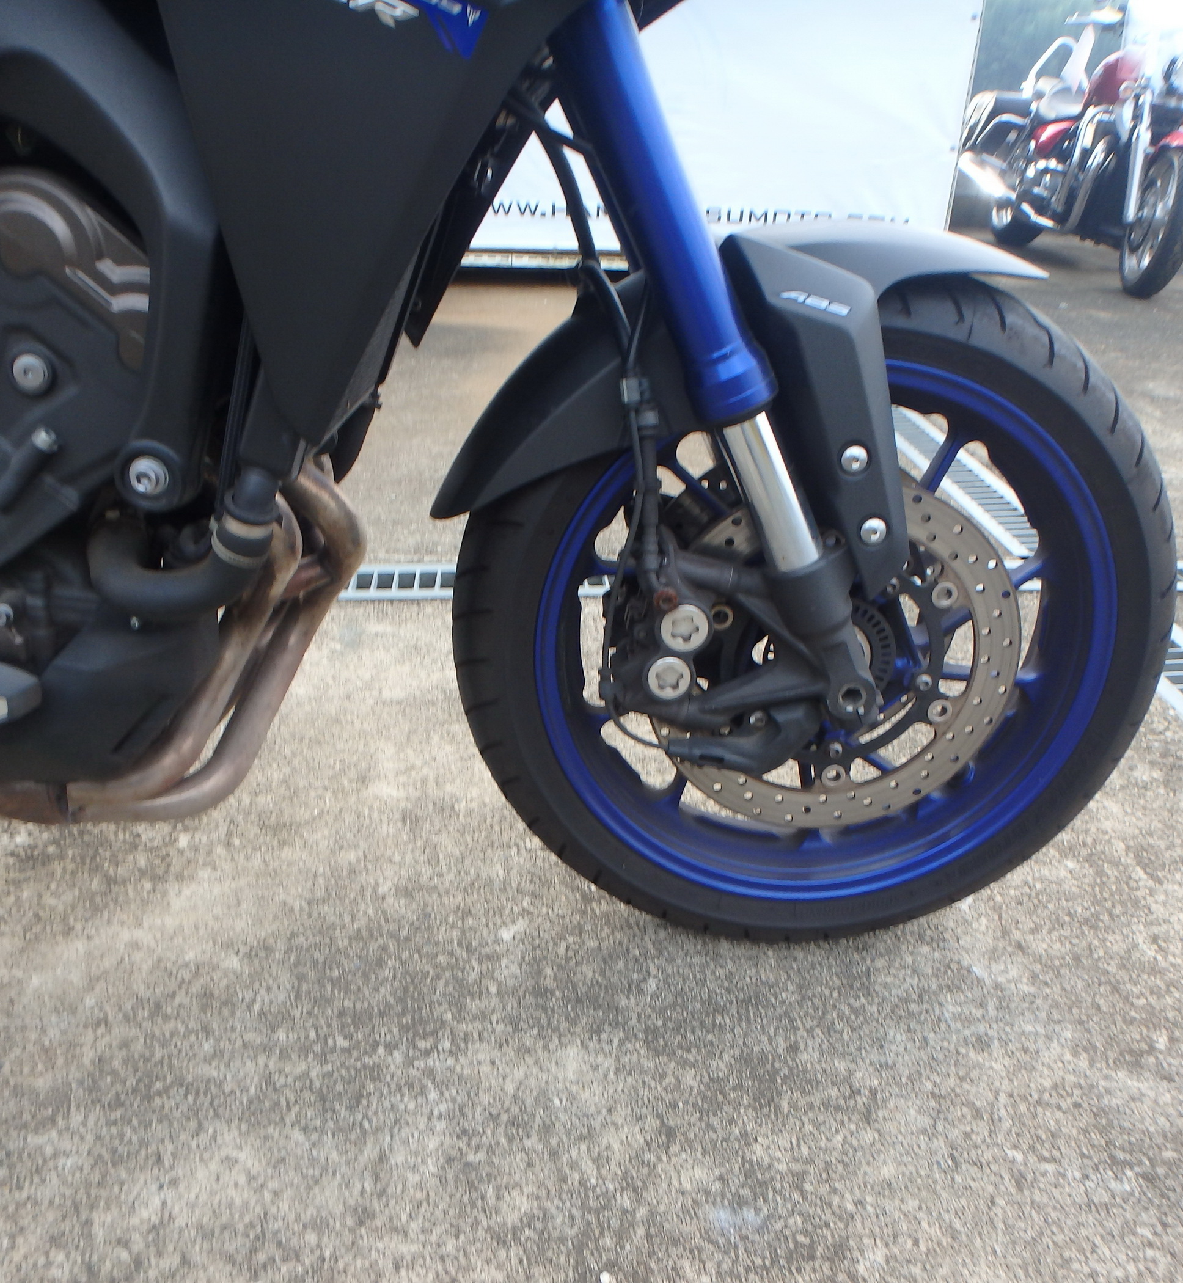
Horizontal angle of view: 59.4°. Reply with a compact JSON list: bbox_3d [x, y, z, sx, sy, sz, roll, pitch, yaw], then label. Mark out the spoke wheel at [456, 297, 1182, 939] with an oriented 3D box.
[{"bbox_3d":[0.186,-0.006,0.874,0.600,0.600,0.120,0,21,-3],"label":"spoke wheel"}]

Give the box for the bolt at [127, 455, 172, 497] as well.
[{"bbox_3d":[-0.269,-0.100,0.630,0.025,0.025,0.016,0,21,-4],"label":"bolt"}]

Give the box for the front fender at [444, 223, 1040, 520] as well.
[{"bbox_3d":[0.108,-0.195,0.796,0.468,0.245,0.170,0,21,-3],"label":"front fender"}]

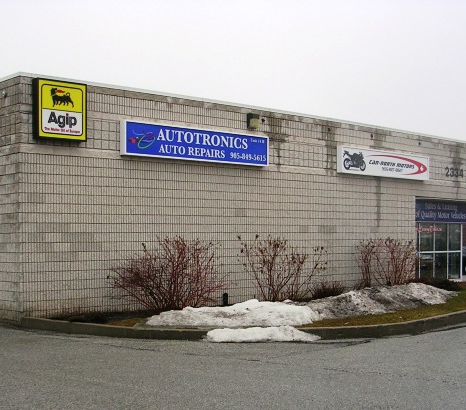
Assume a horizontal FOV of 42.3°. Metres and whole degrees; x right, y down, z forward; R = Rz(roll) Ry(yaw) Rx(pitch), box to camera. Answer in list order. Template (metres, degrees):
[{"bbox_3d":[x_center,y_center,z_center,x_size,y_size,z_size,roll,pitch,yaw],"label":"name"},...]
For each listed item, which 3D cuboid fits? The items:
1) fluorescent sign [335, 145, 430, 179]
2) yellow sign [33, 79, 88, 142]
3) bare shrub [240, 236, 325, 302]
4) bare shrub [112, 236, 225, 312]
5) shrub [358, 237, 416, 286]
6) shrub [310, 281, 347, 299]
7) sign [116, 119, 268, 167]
[{"bbox_3d":[4.755,-1.214,18.692,4.083,0.791,0.210,2,-4,-36],"label":"fluorescent sign"},{"bbox_3d":[-3.570,-1.927,12.512,1.022,1.209,0.300,2,-4,-36],"label":"yellow sign"},{"bbox_3d":[1.224,1.570,14.900,2.100,1.650,1.500,2,-4,-36],"label":"bare shrub"},{"bbox_3d":[-1.391,1.545,13.200,2.300,1.650,1.700,2,-4,-36],"label":"bare shrub"},{"bbox_3d":[4.542,1.694,17.600,1.600,1.500,1.400,2,-4,-36],"label":"shrub"},{"bbox_3d":[2.536,2.231,16.000,0.850,0.450,0.750,2,-4,-36],"label":"shrub"},{"bbox_3d":[-0.786,-1.429,14.594,4.119,0.758,0.220,2,-4,-36],"label":"sign"}]

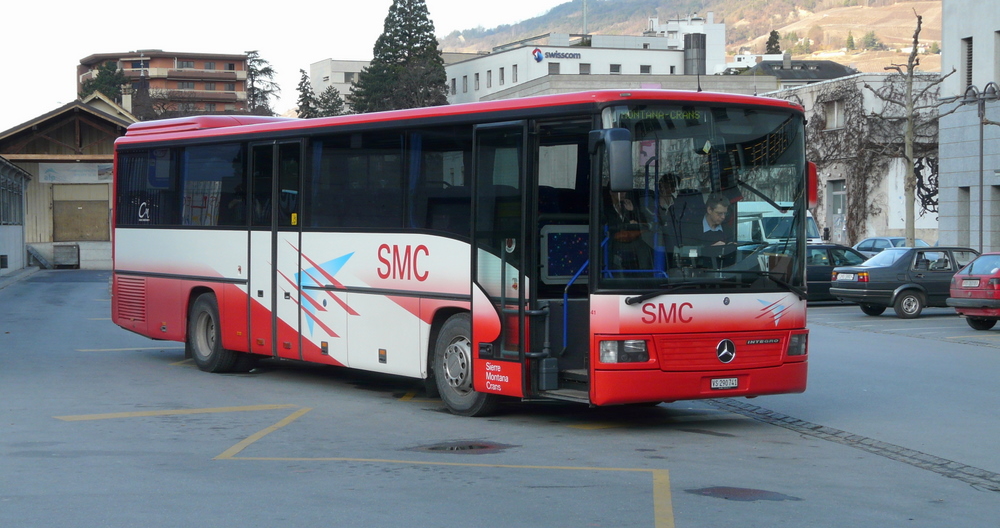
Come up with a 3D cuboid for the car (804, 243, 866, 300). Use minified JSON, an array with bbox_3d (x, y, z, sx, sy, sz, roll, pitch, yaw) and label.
[{"bbox_3d":[7.553,0.281,40.892,4.350,1.450,1.700,0,1,-18],"label":"car"}]

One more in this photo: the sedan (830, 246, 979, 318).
[{"bbox_3d":[9.113,0.377,36.396,4.350,1.410,1.670,0,1,-15],"label":"sedan"}]

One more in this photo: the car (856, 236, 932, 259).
[{"bbox_3d":[12.723,-0.133,56.017,1.700,1.400,4.400,0,1,-19],"label":"car"}]

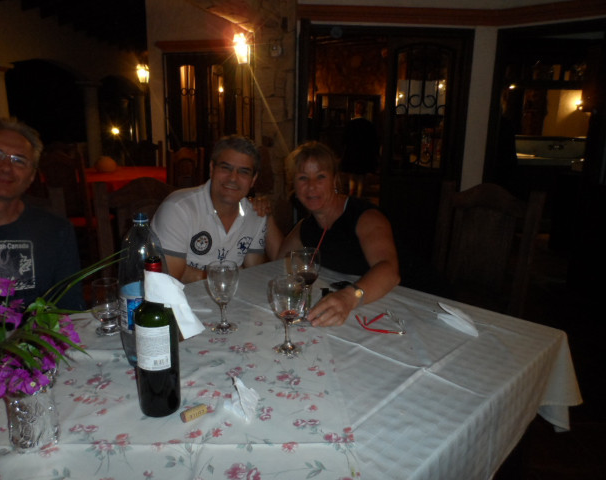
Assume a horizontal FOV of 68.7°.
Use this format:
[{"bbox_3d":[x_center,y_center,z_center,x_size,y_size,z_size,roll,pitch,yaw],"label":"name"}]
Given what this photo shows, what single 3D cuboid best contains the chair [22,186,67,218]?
[{"bbox_3d":[-0.873,0.419,1.399,0.520,1.100,0.480,13,17,43],"label":"chair"}]

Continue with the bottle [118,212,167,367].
[{"bbox_3d":[-0.354,0.113,0.965,0.099,0.343,0.099,1,12,0],"label":"bottle"}]

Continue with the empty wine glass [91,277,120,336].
[{"bbox_3d":[-0.520,0.174,1.163,0.070,0.133,0.070,1,12,0],"label":"empty wine glass"}]

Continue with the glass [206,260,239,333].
[{"bbox_3d":[-0.209,0.152,1.179,0.080,0.180,0.080,1,12,0],"label":"glass"}]

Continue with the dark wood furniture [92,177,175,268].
[{"bbox_3d":[-0.561,0.283,1.961,0.500,1.085,0.470,12,16,43],"label":"dark wood furniture"}]

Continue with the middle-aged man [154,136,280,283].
[{"bbox_3d":[-0.335,0.244,1.720,0.560,1.271,0.750,-5,13,-26],"label":"middle-aged man"}]

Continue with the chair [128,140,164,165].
[{"bbox_3d":[-1.766,-0.532,4.921,0.470,1.120,0.500,0,12,-6],"label":"chair"}]

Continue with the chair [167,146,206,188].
[{"bbox_3d":[-1.380,-0.526,5.176,0.480,1.100,0.520,-5,14,-26],"label":"chair"}]

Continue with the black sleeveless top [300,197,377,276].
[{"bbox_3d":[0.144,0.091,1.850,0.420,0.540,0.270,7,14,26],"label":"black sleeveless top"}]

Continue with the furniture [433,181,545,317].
[{"bbox_3d":[0.708,0.321,2.031,0.480,1.100,0.520,13,17,43],"label":"furniture"}]

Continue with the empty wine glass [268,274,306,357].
[{"bbox_3d":[-0.034,0.190,1.105,0.083,0.185,0.083,1,12,0],"label":"empty wine glass"}]

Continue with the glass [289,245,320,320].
[{"bbox_3d":[0.009,0.128,1.250,0.081,0.206,0.081,1,12,0],"label":"glass"}]

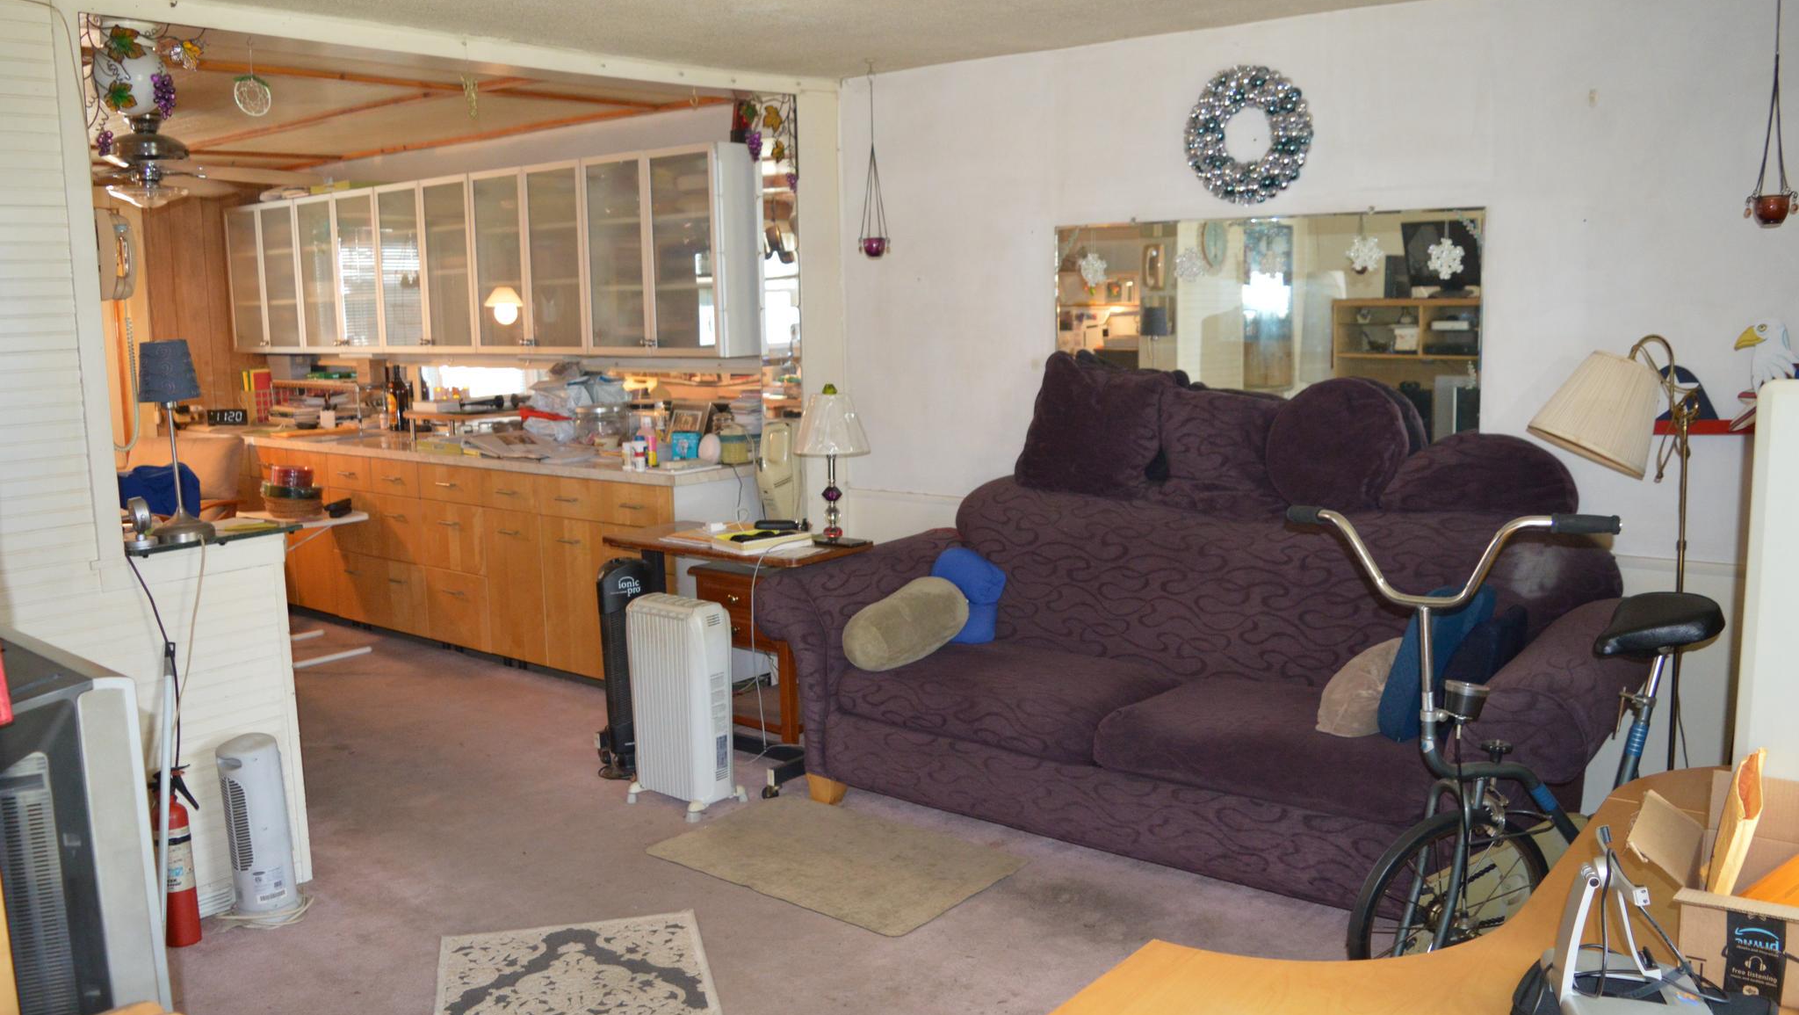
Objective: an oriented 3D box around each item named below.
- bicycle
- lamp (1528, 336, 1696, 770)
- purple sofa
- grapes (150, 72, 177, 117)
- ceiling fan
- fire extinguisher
[{"bbox_3d":[1.165,0.534,2.459,0.920,1.100,0.480,-4,9,-20],"label":"bicycle"},{"bbox_3d":[1.629,0.305,3.039,0.420,1.360,0.300,-4,9,-17],"label":"lamp"},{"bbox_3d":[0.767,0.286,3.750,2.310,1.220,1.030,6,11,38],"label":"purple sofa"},{"bbox_3d":[-1.814,-1.017,3.311,0.045,0.112,0.062,6,11,38],"label":"grapes"},{"bbox_3d":[-2.843,-1.311,5.097,1.220,0.370,1.220,6,11,38],"label":"ceiling fan"},{"bbox_3d":[-1.716,0.824,3.193,0.120,0.425,0.100,-4,9,-17],"label":"fire extinguisher"}]

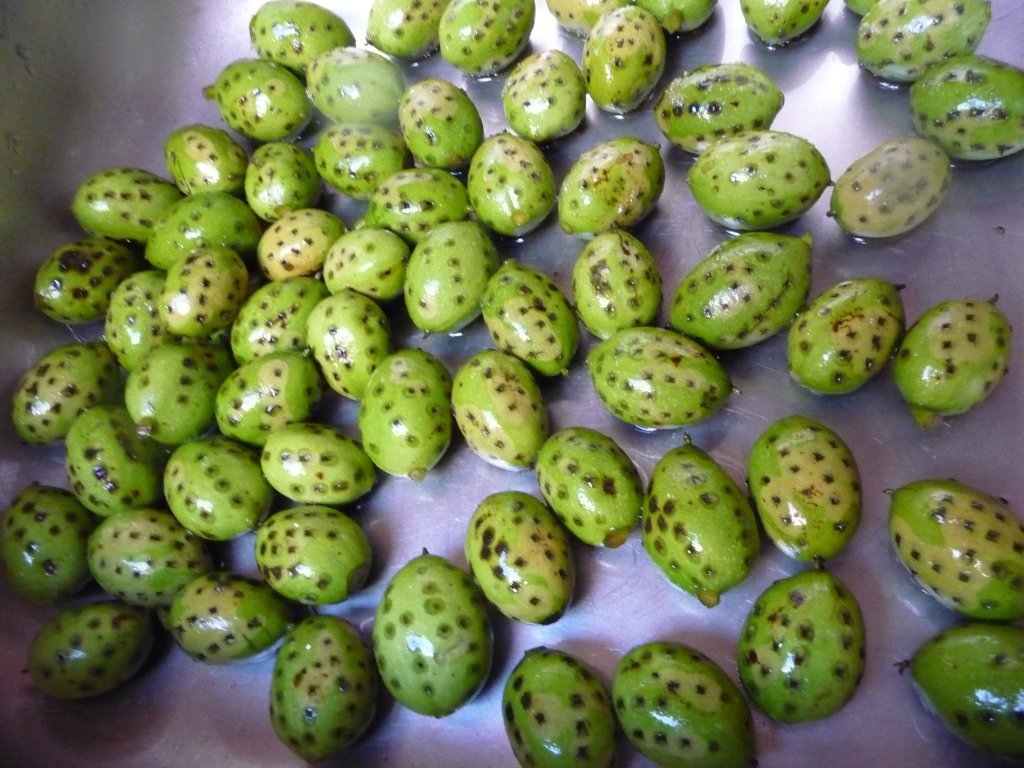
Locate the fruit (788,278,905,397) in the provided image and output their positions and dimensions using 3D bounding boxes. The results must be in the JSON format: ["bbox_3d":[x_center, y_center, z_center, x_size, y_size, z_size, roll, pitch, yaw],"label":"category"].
[{"bbox_3d":[0.114,-0.016,0.284,0.033,0.033,0.045,37,77,23],"label":"fruit"}]

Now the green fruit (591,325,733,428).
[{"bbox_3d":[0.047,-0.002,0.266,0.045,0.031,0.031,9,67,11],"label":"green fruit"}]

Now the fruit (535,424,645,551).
[{"bbox_3d":[0.026,0.035,0.286,0.032,0.032,0.046,-31,64,-4],"label":"fruit"}]

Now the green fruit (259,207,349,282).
[{"bbox_3d":[-0.082,-0.054,0.321,0.035,0.025,0.025,-26,61,-2],"label":"green fruit"}]

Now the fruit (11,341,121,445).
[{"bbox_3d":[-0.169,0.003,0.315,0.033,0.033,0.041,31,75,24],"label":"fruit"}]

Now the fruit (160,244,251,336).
[{"bbox_3d":[-0.117,-0.035,0.315,0.029,0.029,0.036,29,73,24],"label":"fruit"}]

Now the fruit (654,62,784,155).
[{"bbox_3d":[0.083,-0.110,0.333,0.051,0.032,0.032,1,66,11],"label":"fruit"}]

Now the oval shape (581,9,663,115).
[{"bbox_3d":[0.045,-0.132,0.336,0.033,0.033,0.044,2,69,14],"label":"oval shape"}]

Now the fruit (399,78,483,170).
[{"bbox_3d":[-0.029,-0.107,0.340,0.032,0.032,0.042,-34,63,-5],"label":"fruit"}]

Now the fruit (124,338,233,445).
[{"bbox_3d":[-0.114,0.003,0.284,0.028,0.027,0.038,19,69,16],"label":"fruit"}]

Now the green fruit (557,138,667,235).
[{"bbox_3d":[0.036,-0.072,0.302,0.043,0.030,0.030,-34,66,-9],"label":"green fruit"}]

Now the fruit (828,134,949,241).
[{"bbox_3d":[0.140,-0.072,0.306,0.044,0.034,0.034,-30,64,-4],"label":"fruit"}]

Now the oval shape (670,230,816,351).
[{"bbox_3d":[0.078,-0.032,0.278,0.051,0.034,0.034,-33,61,1],"label":"oval shape"}]

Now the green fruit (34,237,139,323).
[{"bbox_3d":[-0.162,-0.040,0.318,0.039,0.029,0.029,-29,65,-6],"label":"green fruit"}]

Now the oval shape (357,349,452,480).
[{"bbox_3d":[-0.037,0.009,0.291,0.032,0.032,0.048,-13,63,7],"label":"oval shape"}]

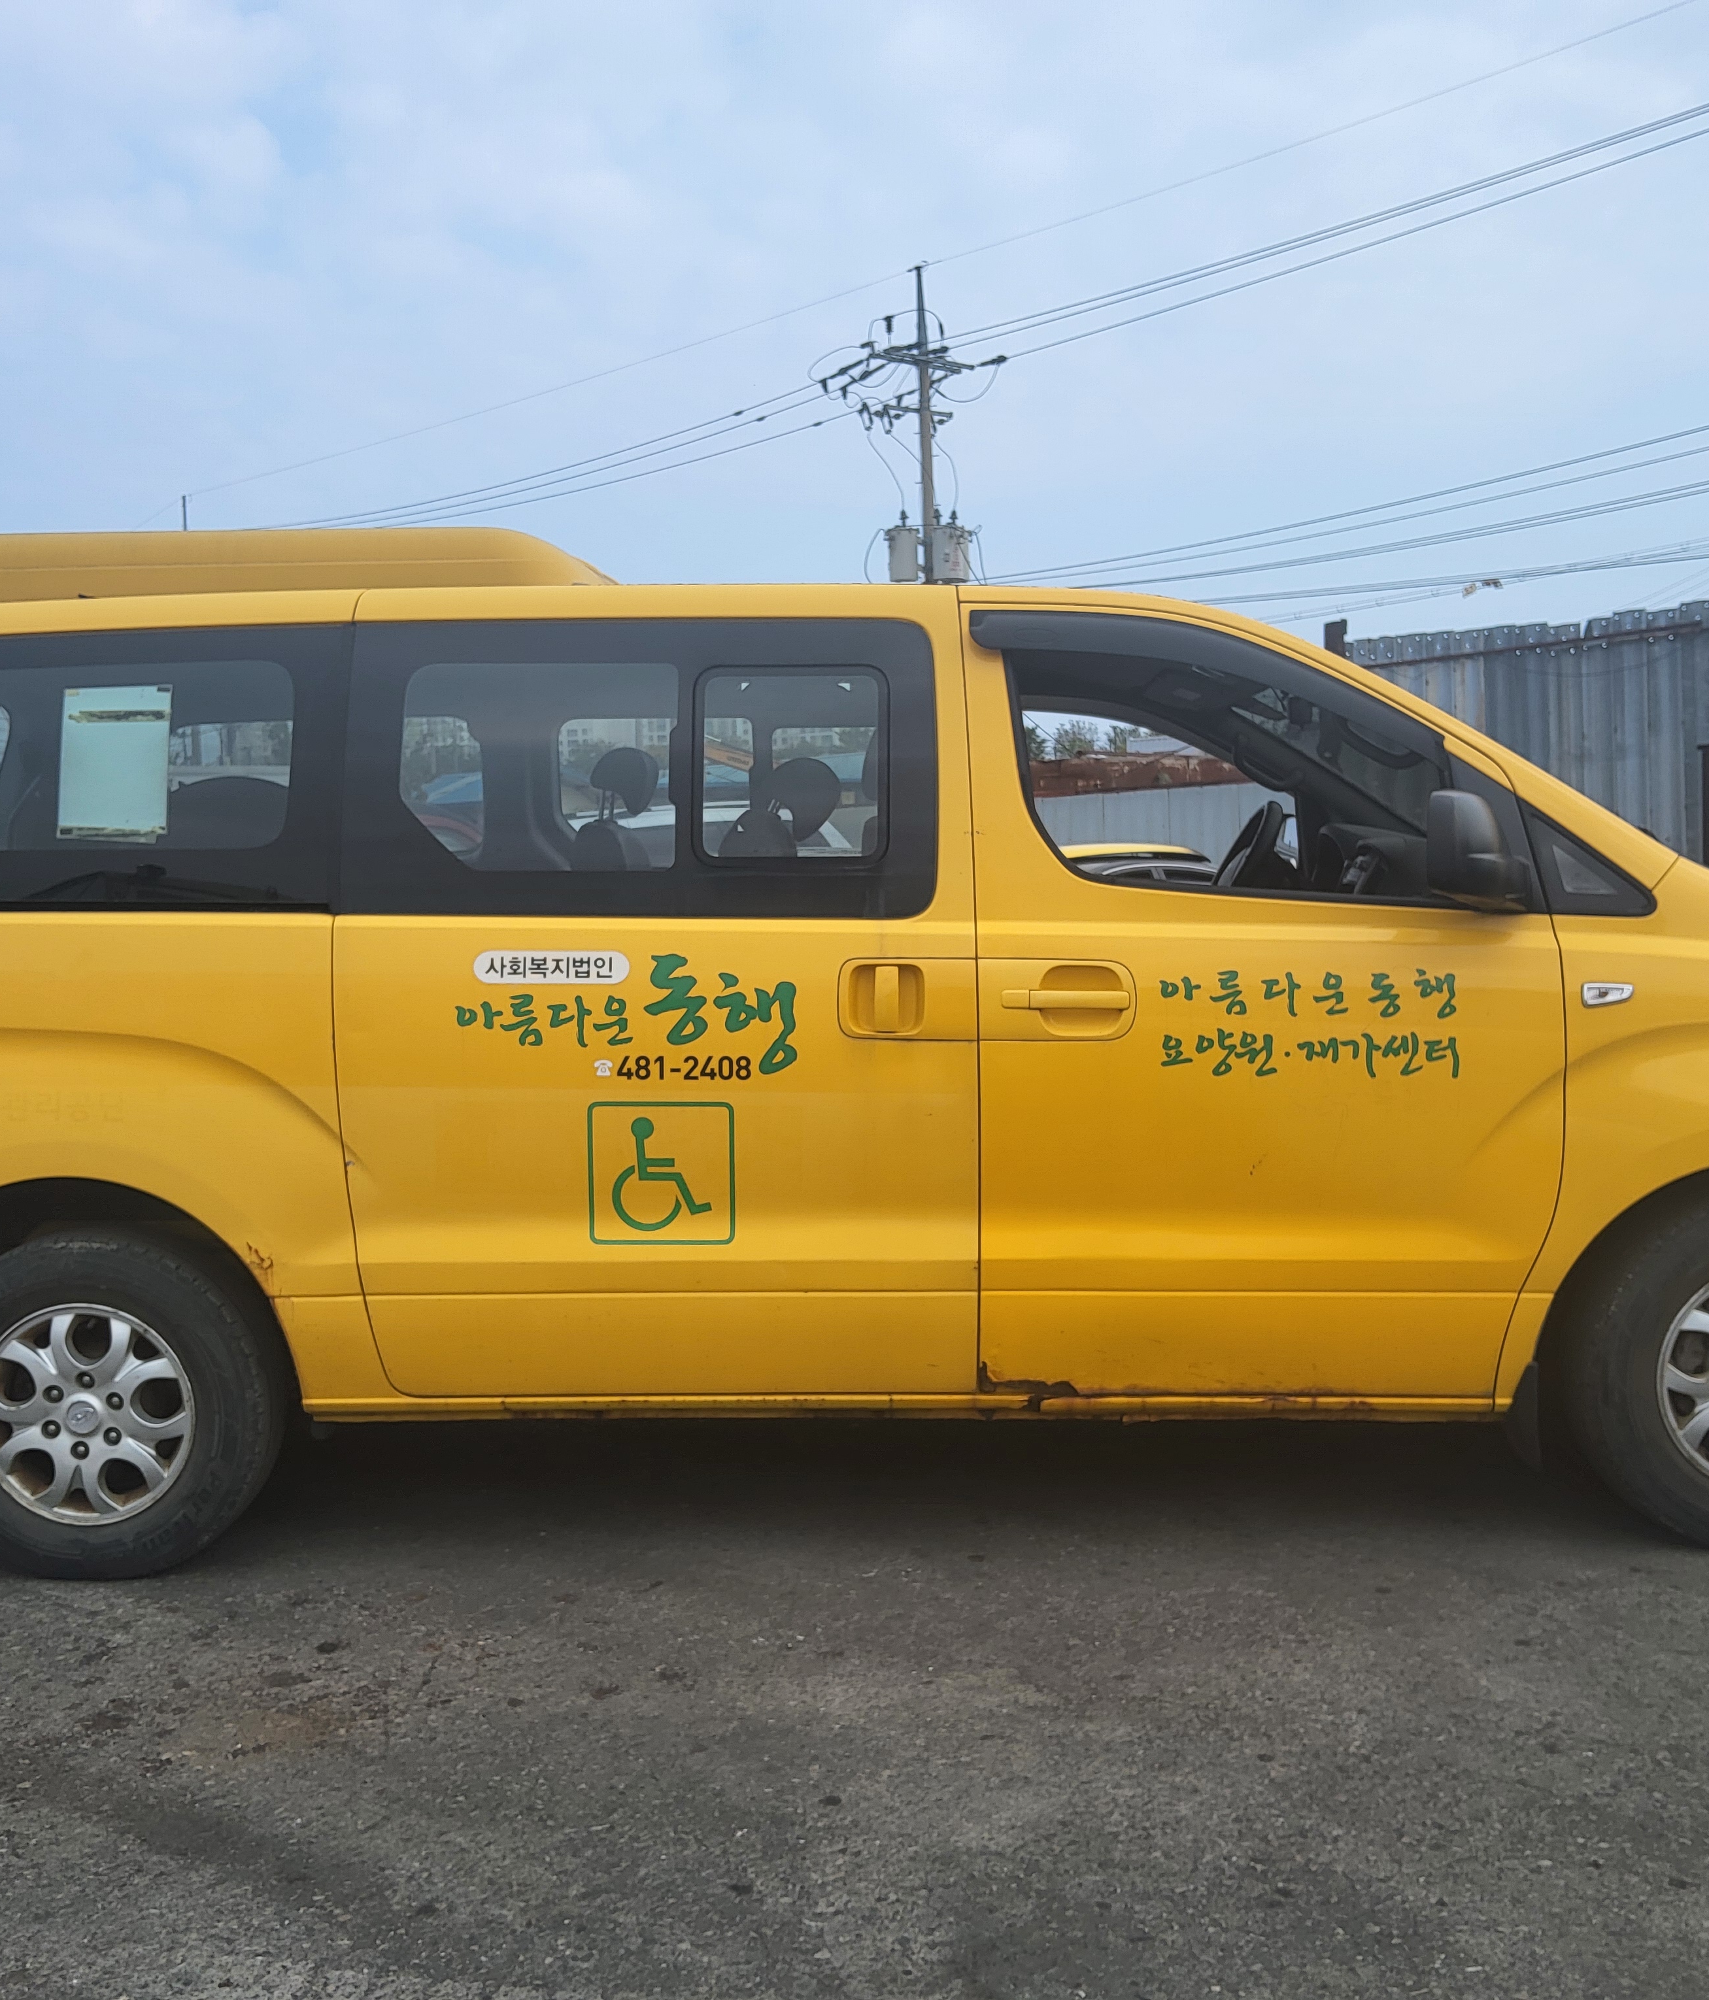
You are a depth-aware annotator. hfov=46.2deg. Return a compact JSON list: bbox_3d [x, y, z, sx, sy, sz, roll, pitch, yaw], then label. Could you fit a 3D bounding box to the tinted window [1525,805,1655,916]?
[{"bbox_3d":[1.379,-0.263,3.759,0.233,0.227,0.040,-1,-14,-3],"label":"tinted window"}]

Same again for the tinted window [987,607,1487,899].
[{"bbox_3d":[0.712,-0.460,3.801,0.959,0.599,0.060,0,-11,1],"label":"tinted window"}]

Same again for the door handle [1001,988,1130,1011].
[{"bbox_3d":[0.390,0.001,3.710,0.236,0.040,0.050,-1,4,3],"label":"door handle"}]

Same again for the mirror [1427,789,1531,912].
[{"bbox_3d":[1.131,-0.269,3.615,0.190,0.226,0.240,-1,4,3],"label":"mirror"}]

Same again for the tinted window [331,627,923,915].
[{"bbox_3d":[-0.416,-0.445,3.839,1.154,0.602,0.060,0,-11,3],"label":"tinted window"}]

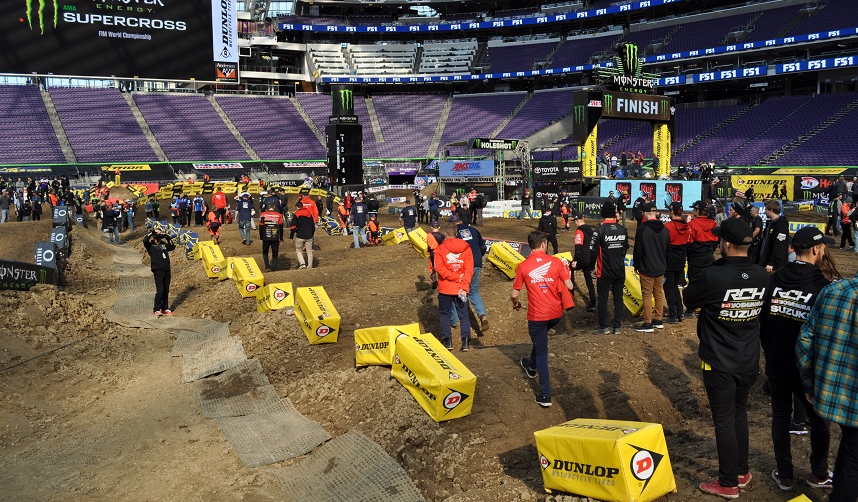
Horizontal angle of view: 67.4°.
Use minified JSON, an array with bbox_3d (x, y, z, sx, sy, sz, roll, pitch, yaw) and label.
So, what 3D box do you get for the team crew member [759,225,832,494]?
[{"bbox_3d":[2.478,0.731,4.323,0.500,1.780,0.370,4,7,38],"label":"team crew member"}]

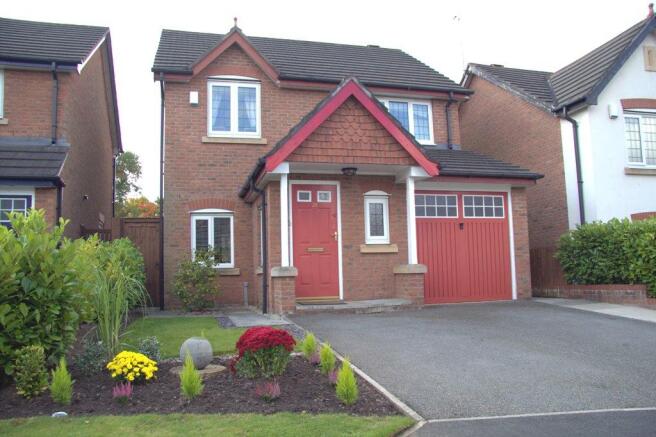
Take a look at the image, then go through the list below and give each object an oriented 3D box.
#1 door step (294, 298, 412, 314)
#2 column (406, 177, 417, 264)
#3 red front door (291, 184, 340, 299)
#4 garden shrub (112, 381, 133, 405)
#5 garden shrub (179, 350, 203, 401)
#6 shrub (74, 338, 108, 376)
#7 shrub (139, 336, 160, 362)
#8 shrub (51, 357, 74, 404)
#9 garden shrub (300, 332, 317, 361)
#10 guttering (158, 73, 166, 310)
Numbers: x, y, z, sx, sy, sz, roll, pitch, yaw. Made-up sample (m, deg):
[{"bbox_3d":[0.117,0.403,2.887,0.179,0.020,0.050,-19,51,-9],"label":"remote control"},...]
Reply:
[{"bbox_3d":[0.364,1.499,9.449,2.020,0.140,0.750,0,-6,-15],"label":"door step"},{"bbox_3d":[1.439,0.048,9.670,0.105,1.475,0.105,0,-6,-16],"label":"column"},{"bbox_3d":[-0.206,0.391,9.890,0.843,2.017,0.080,0,-5,-16],"label":"red front door"},{"bbox_3d":[-1.578,1.336,4.337,0.151,0.179,0.151,0,-6,-15],"label":"garden shrub"},{"bbox_3d":[-1.143,1.309,4.731,0.179,0.400,0.179,0,-6,-16],"label":"garden shrub"},{"bbox_3d":[-2.193,1.289,5.235,0.309,0.342,0.309,0,-6,-15],"label":"shrub"},{"bbox_3d":[-1.840,1.346,5.828,0.221,0.242,0.221,0,-5,-16],"label":"shrub"},{"bbox_3d":[-2.097,1.270,4.448,0.169,0.361,0.169,0,-5,-16],"label":"shrub"},{"bbox_3d":[-0.192,1.321,5.863,0.145,0.270,0.145,0,-5,-16],"label":"garden shrub"},{"bbox_3d":[-3.441,-0.609,11.725,0.100,4.964,0.130,0,-6,-15],"label":"guttering"}]

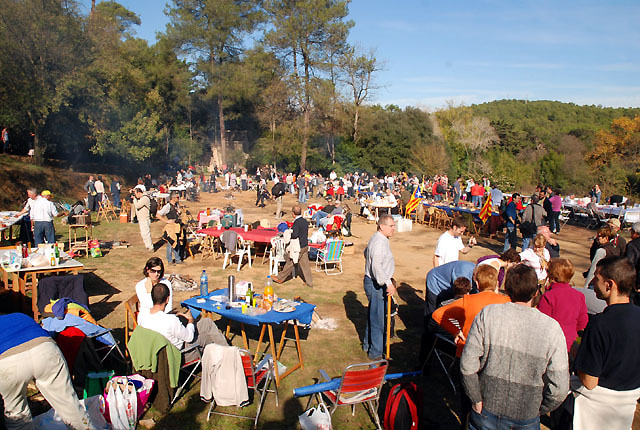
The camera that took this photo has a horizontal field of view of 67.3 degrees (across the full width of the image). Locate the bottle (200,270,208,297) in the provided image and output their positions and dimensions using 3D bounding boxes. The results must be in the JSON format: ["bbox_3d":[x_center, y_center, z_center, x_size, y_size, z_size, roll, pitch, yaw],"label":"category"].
[{"bbox_3d":[-1.355,0.804,5.650,0.088,0.308,0.088,0,4,0],"label":"bottle"}]

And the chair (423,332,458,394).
[{"bbox_3d":[1.450,1.326,4.869,0.550,0.800,0.560,-2,5,-22],"label":"chair"}]

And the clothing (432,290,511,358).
[{"bbox_3d":[1.102,0.818,3.500,0.560,0.510,0.330,1,5,12],"label":"clothing"}]

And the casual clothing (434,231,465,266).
[{"bbox_3d":[1.678,0.486,6.232,0.300,0.620,0.460,4,7,37],"label":"casual clothing"}]

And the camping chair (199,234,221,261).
[{"bbox_3d":[-2.830,0.769,12.271,0.480,0.760,0.500,3,5,30],"label":"camping chair"}]

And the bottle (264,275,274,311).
[{"bbox_3d":[-0.553,0.865,5.276,0.100,0.340,0.100,0,6,0],"label":"bottle"}]

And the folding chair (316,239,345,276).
[{"bbox_3d":[0.230,0.886,10.569,0.530,0.790,0.600,-2,5,-28],"label":"folding chair"}]

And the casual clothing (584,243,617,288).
[{"bbox_3d":[3.907,0.707,6.607,0.400,0.600,0.480,-3,7,-30],"label":"casual clothing"}]

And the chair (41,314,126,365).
[{"bbox_3d":[-2.400,1.336,4.870,0.600,0.780,0.600,2,5,28],"label":"chair"}]

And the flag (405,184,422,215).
[{"bbox_3d":[3.886,-0.648,20.000,0.700,1.200,0.250,3,6,12],"label":"flag"}]

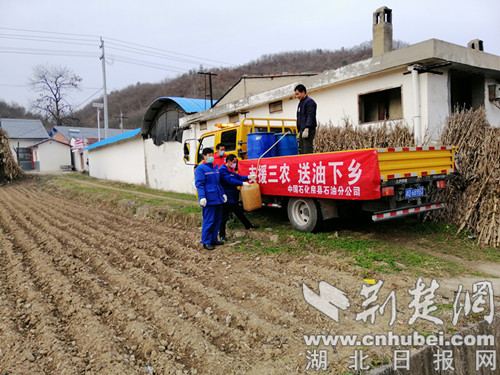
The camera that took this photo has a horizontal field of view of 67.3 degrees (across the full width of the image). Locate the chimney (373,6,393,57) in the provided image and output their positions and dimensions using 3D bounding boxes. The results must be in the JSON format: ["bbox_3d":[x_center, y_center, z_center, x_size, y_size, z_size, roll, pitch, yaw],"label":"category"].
[{"bbox_3d":[4.315,-4.922,12.200,0.420,1.800,0.420,-5,4,-34],"label":"chimney"}]

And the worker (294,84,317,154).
[{"bbox_3d":[1.023,-1.005,6.800,0.340,1.720,0.460,-4,3,-27],"label":"worker"}]

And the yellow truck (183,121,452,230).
[{"bbox_3d":[0.946,-0.395,8.086,2.120,2.180,5.750,-5,4,-36],"label":"yellow truck"}]

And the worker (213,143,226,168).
[{"bbox_3d":[-0.593,-0.106,7.950,0.500,1.680,0.330,-4,3,-20],"label":"worker"}]

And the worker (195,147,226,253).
[{"bbox_3d":[-0.660,0.203,6.350,0.520,1.710,0.340,-4,3,-27],"label":"worker"}]

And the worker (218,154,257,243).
[{"bbox_3d":[-0.208,0.181,6.800,0.640,1.560,0.480,-1,3,24],"label":"worker"}]

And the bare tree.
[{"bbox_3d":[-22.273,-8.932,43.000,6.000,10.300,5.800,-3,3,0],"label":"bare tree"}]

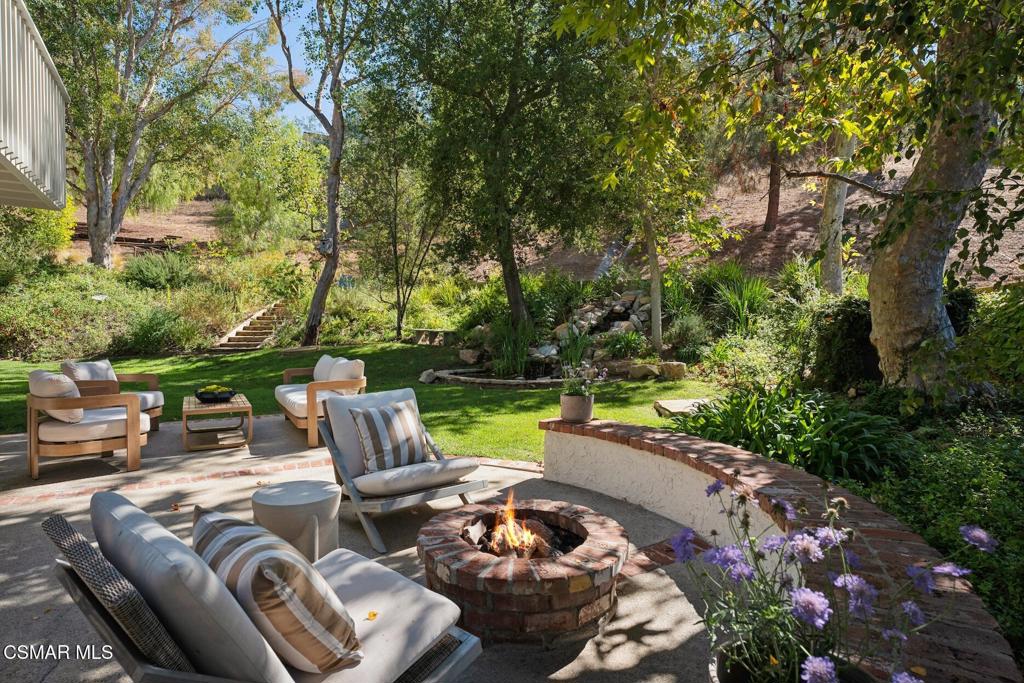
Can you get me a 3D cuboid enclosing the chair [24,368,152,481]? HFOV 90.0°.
[{"bbox_3d":[-3.750,0.691,4.515,0.800,0.860,0.840,1,1,44],"label":"chair"}]

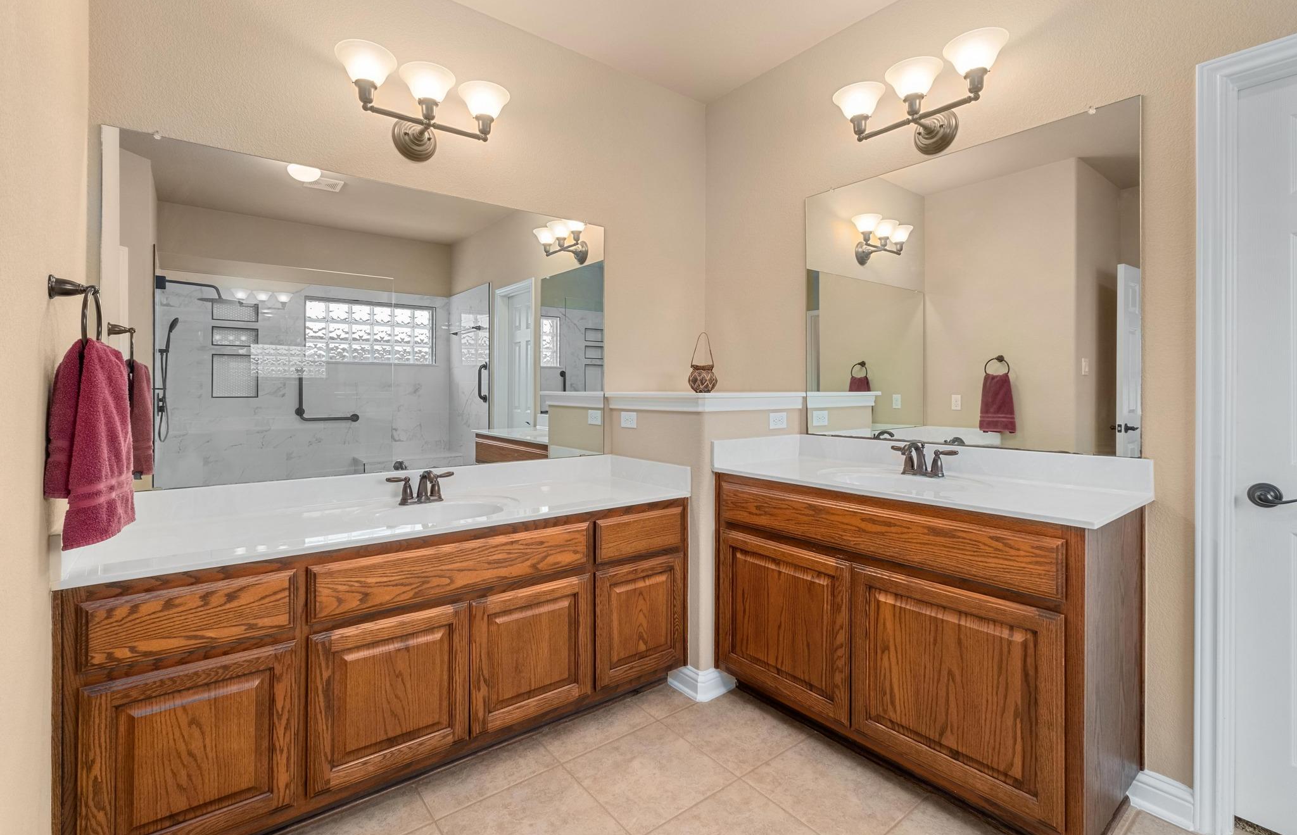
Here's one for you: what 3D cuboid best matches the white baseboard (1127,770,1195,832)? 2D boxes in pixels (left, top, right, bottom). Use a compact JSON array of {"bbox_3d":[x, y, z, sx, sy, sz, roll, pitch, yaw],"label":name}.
[{"bbox_3d":[1.465,1.087,1.655,0.018,0.107,0.147,-2,3,-38],"label":"white baseboard"}]

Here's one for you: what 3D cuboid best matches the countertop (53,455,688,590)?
[{"bbox_3d":[-0.704,0.266,1.980,1.814,0.117,0.556,-2,3,-38],"label":"countertop"}]

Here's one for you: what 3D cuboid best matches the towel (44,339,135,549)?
[{"bbox_3d":[-1.181,0.045,1.231,0.130,0.422,0.255,-2,3,-38],"label":"towel"}]

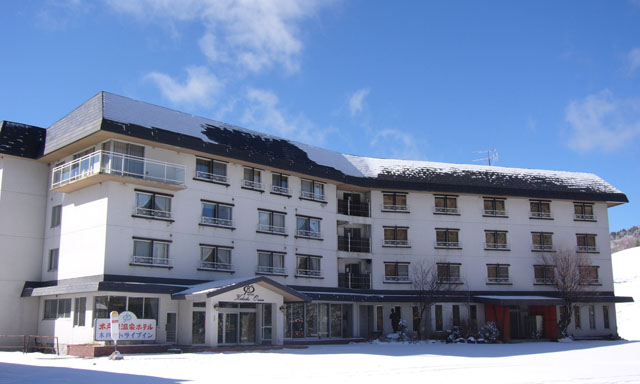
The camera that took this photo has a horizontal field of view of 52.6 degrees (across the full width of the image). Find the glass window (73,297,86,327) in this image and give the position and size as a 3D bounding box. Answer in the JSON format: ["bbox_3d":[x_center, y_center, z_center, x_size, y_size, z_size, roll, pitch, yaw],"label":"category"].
[{"bbox_3d":[-12.847,6.432,34.672,0.200,1.548,1.564,11,-17,-43],"label":"glass window"}]

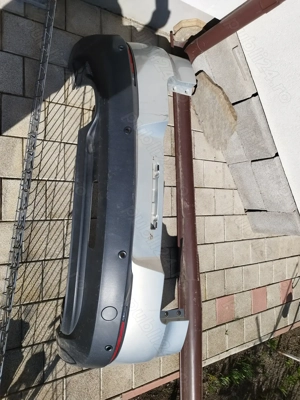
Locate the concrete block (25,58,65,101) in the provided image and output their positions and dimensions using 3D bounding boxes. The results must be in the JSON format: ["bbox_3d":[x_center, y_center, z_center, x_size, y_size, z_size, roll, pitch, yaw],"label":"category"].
[{"bbox_3d":[-0.549,-0.600,1.437,0.197,0.060,0.197,1,88,-33],"label":"concrete block"}]

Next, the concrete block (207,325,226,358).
[{"bbox_3d":[0.475,1.016,2.040,0.197,0.060,0.197,1,88,-33],"label":"concrete block"}]

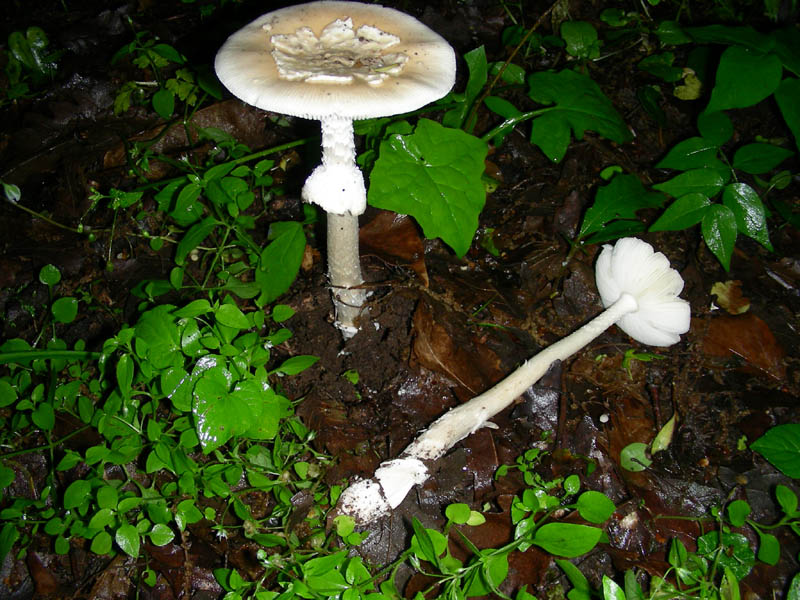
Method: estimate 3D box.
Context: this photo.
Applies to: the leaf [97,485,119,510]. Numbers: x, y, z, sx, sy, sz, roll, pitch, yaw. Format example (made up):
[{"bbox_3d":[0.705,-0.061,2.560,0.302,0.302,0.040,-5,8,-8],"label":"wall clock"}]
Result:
[{"bbox_3d":[-0.141,0.095,0.423,0.011,0.003,0.013,-31,67,-26],"label":"leaf"}]

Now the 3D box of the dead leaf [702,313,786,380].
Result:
[{"bbox_3d":[0.209,0.028,0.533,0.044,0.008,0.062,-21,44,-23],"label":"dead leaf"}]

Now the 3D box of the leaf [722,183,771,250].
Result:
[{"bbox_3d":[0.225,-0.054,0.570,0.025,0.007,0.053,-20,63,3],"label":"leaf"}]

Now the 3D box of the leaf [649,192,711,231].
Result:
[{"bbox_3d":[0.184,-0.058,0.575,0.043,0.006,0.021,-25,64,-1],"label":"leaf"}]

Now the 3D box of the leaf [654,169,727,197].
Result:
[{"bbox_3d":[0.198,-0.080,0.601,0.048,0.006,0.022,-6,66,8],"label":"leaf"}]

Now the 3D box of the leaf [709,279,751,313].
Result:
[{"bbox_3d":[0.186,-0.002,0.495,0.026,0.007,0.024,-31,56,-23],"label":"leaf"}]

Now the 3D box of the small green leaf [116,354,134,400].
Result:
[{"bbox_3d":[-0.145,0.041,0.465,0.009,0.004,0.026,-3,65,-13],"label":"small green leaf"}]

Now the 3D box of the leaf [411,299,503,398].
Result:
[{"bbox_3d":[0.035,0.030,0.527,0.045,0.015,0.078,-18,49,-16],"label":"leaf"}]

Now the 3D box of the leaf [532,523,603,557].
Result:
[{"bbox_3d":[0.068,0.096,0.353,0.029,0.004,0.014,-6,50,-5],"label":"leaf"}]

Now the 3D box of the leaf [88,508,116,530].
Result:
[{"bbox_3d":[-0.127,0.093,0.371,0.012,0.002,0.010,-39,57,-15],"label":"leaf"}]

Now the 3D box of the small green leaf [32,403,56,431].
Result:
[{"bbox_3d":[-0.191,0.062,0.470,0.011,0.003,0.015,-17,64,-22],"label":"small green leaf"}]

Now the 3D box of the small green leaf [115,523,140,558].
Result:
[{"bbox_3d":[-0.127,0.113,0.410,0.011,0.004,0.017,-21,62,-22],"label":"small green leaf"}]

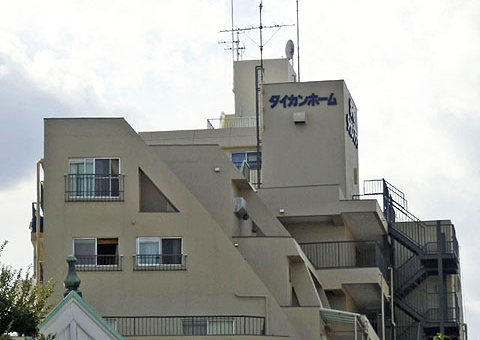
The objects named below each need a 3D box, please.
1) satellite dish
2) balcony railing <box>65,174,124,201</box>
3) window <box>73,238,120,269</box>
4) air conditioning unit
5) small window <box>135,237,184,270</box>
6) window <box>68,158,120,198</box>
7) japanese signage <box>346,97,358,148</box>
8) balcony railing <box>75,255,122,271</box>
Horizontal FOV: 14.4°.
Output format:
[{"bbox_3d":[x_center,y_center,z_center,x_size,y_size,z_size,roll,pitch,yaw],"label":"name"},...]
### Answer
[{"bbox_3d":[2.193,-5.221,83.000,0.220,0.800,0.750,-7,-13,25],"label":"satellite dish"},{"bbox_3d":[-5.671,0.724,74.373,2.331,1.094,0.250,0,-12,-3],"label":"balcony railing"},{"bbox_3d":[-5.604,3.210,74.008,1.776,1.136,0.120,0,-12,-3],"label":"window"},{"bbox_3d":[0.028,1.540,76.000,0.330,0.620,0.800,-3,-12,9],"label":"air conditioning unit"},{"bbox_3d":[-3.130,3.196,74.135,1.794,1.114,0.120,0,-12,-3],"label":"small window"},{"bbox_3d":[-5.708,0.330,74.607,1.994,1.612,0.120,0,-12,-3],"label":"window"},{"bbox_3d":[4.699,-1.918,79.200,0.100,1.450,3.400,-3,-12,9],"label":"japanese signage"},{"bbox_3d":[-5.580,3.613,73.771,2.053,0.648,0.220,0,-12,-3],"label":"balcony railing"}]

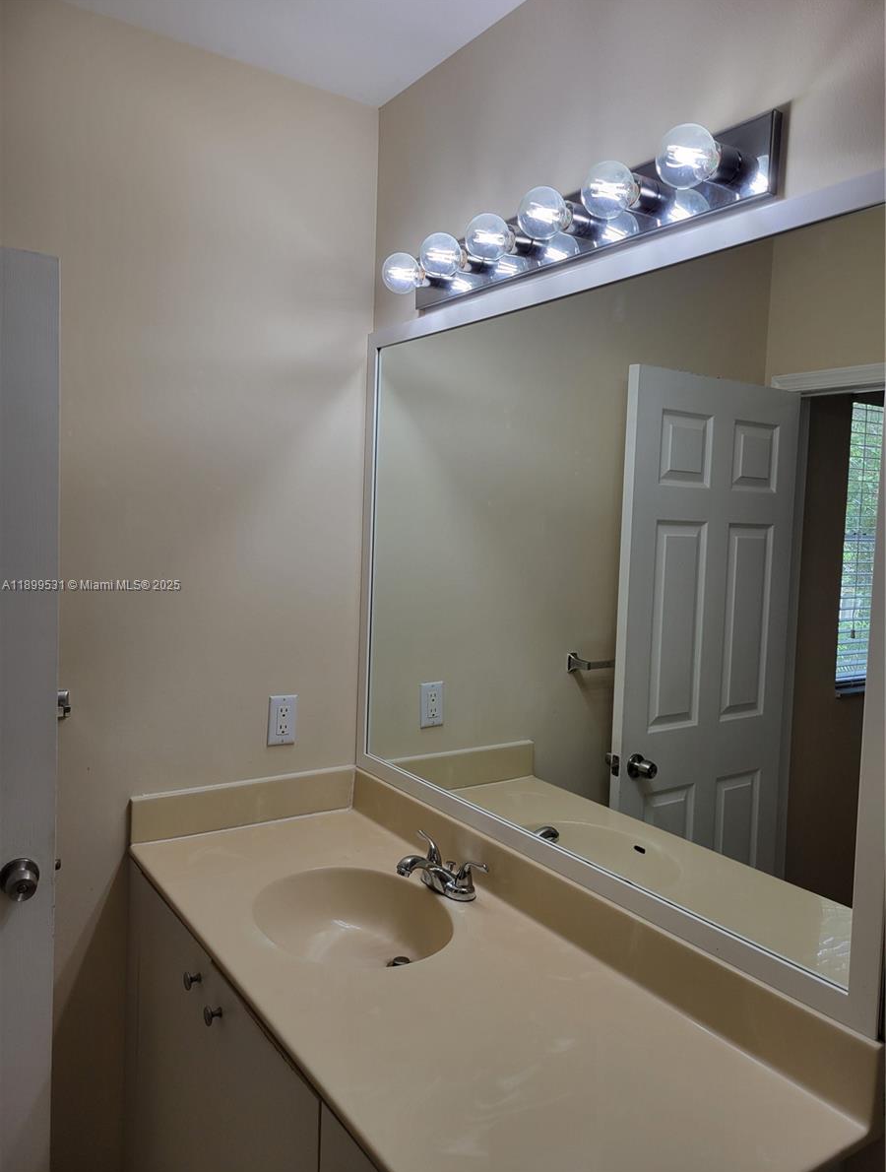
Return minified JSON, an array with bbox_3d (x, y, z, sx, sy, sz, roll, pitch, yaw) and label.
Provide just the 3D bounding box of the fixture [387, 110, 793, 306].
[{"bbox_3d":[0.151,-0.622,1.539,0.145,0.108,0.900,-1,5,-34],"label":"fixture"}]

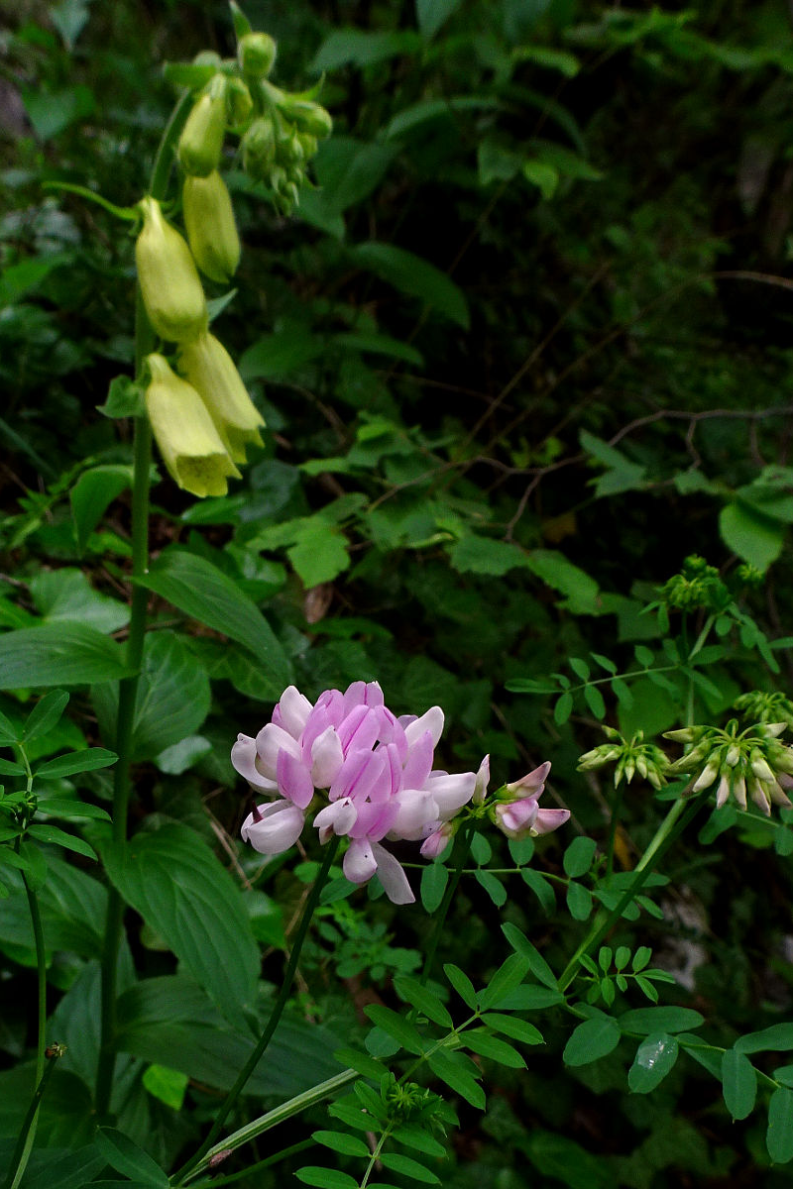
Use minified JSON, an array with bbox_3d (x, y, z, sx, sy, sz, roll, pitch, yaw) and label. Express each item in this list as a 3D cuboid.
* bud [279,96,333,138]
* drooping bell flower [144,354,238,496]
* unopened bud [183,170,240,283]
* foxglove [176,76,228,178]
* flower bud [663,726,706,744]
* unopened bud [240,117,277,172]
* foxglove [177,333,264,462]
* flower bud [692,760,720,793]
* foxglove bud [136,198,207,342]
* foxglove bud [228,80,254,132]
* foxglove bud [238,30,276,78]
[{"bbox_3d":[-0.031,-0.158,0.272,0.021,0.010,0.010,32,-12,9],"label":"bud"},{"bbox_3d":[-0.068,-0.055,0.260,0.021,0.052,0.021,-20,-20,-19],"label":"drooping bell flower"},{"bbox_3d":[-0.060,-0.122,0.270,0.017,0.041,0.017,-7,-6,-20],"label":"unopened bud"},{"bbox_3d":[-0.060,-0.150,0.264,0.014,0.034,0.014,11,-9,-20],"label":"foxglove"},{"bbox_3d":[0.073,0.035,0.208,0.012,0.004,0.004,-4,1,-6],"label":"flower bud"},{"bbox_3d":[-0.044,-0.146,0.268,0.011,0.019,0.011,9,-9,-20],"label":"unopened bud"},{"bbox_3d":[-0.059,-0.066,0.270,0.020,0.051,0.020,-22,-15,-19],"label":"foxglove"},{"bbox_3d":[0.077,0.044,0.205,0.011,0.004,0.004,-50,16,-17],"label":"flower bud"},{"bbox_3d":[-0.073,-0.103,0.260,0.021,0.050,0.021,-10,-14,-20],"label":"foxglove bud"},{"bbox_3d":[-0.052,-0.163,0.275,0.008,0.017,0.008,-10,-6,-20],"label":"foxglove bud"},{"bbox_3d":[-0.046,-0.176,0.270,0.012,0.013,0.012,-9,36,-20],"label":"foxglove bud"}]

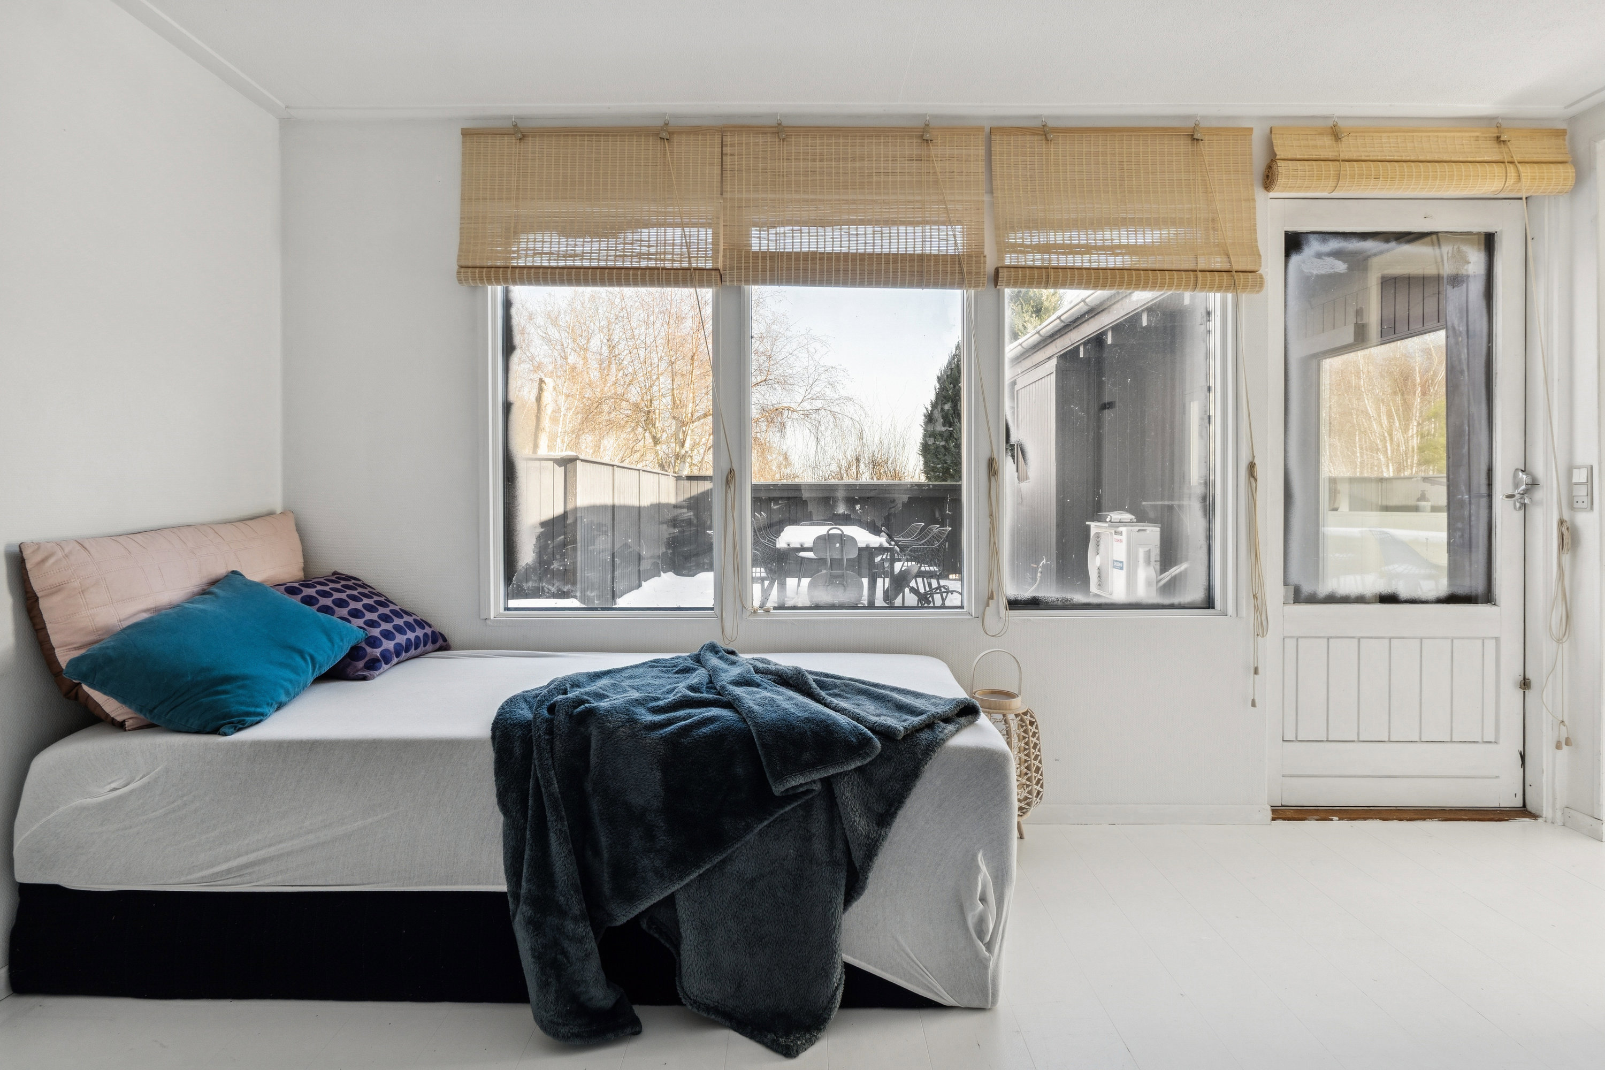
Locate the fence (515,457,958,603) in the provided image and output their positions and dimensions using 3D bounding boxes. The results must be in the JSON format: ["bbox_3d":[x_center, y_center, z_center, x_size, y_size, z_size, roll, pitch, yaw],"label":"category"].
[{"bbox_3d":[-0.120,0.000,8.700,4.300,1.350,4.300,0,2,0],"label":"fence"}]

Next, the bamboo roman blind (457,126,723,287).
[{"bbox_3d":[-0.638,-0.994,2.553,0.793,0.491,0.070,0,2,0],"label":"bamboo roman blind"}]

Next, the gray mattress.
[{"bbox_3d":[-0.596,0.665,2.187,2.054,0.552,0.913,0,2,1],"label":"gray mattress"}]

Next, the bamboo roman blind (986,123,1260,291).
[{"bbox_3d":[0.975,-0.987,2.553,0.799,0.506,0.070,0,2,0],"label":"bamboo roman blind"}]

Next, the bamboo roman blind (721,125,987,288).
[{"bbox_3d":[0.158,-1.013,2.610,0.815,0.505,0.090,0,2,0],"label":"bamboo roman blind"}]

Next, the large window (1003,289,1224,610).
[{"bbox_3d":[1.003,-0.372,2.730,0.720,1.200,0.080,0,2,0],"label":"large window"}]

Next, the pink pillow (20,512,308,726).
[{"bbox_3d":[-1.518,0.195,2.193,0.124,0.457,0.824,-17,2,1],"label":"pink pillow"}]

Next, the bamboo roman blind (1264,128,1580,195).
[{"bbox_3d":[1.885,-1.140,2.570,0.935,0.225,0.130,0,2,0],"label":"bamboo roman blind"}]

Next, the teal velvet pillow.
[{"bbox_3d":[-1.319,0.255,1.951,0.390,0.140,0.420,25,31,4],"label":"teal velvet pillow"}]

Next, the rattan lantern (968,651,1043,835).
[{"bbox_3d":[0.580,0.631,2.520,0.276,0.580,0.276,0,2,0],"label":"rattan lantern"}]

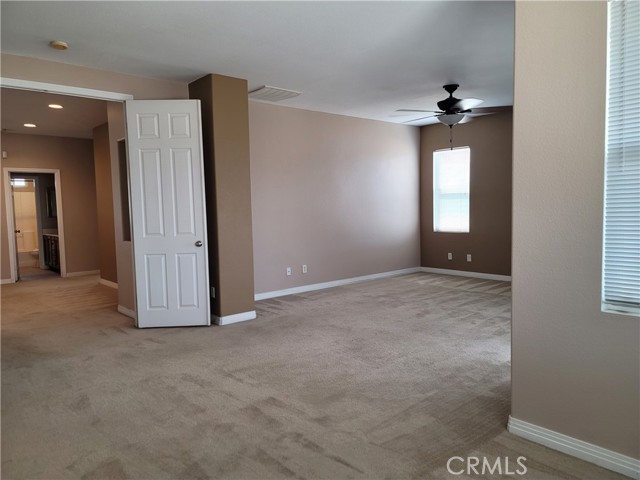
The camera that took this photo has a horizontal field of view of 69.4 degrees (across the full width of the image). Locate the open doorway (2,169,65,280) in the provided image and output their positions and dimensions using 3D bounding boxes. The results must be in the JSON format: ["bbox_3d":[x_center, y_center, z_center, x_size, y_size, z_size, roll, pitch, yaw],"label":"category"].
[{"bbox_3d":[-5.462,-0.286,8.895,0.925,2.118,0.140,-5,5,-40],"label":"open doorway"}]

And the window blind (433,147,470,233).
[{"bbox_3d":[2.380,-0.879,8.358,0.050,1.480,0.755,-5,5,-40],"label":"window blind"}]

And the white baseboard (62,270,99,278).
[{"bbox_3d":[-4.814,0.683,9.437,0.630,0.080,0.018,-5,5,-40],"label":"white baseboard"}]

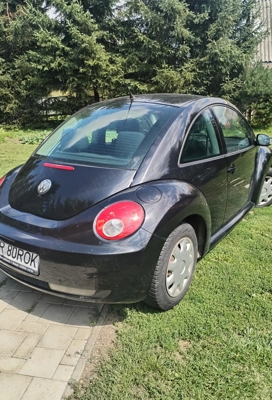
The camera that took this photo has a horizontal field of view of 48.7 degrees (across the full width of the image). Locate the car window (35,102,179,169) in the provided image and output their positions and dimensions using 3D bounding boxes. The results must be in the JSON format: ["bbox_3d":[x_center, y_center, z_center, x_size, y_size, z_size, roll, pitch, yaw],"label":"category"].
[{"bbox_3d":[-0.275,-0.568,2.395,1.080,0.140,0.950,11,49,34],"label":"car window"}]

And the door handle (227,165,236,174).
[{"bbox_3d":[0.865,-0.272,2.715,0.050,0.065,0.175,11,20,34],"label":"door handle"}]

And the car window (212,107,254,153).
[{"bbox_3d":[1.015,-0.721,3.007,0.080,0.450,0.980,-9,8,38],"label":"car window"}]

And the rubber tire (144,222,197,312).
[{"bbox_3d":[0.251,0.456,2.151,0.210,0.630,0.630,11,20,34],"label":"rubber tire"}]

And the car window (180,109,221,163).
[{"bbox_3d":[0.475,-0.489,2.261,0.080,0.390,0.730,-9,8,38],"label":"car window"}]

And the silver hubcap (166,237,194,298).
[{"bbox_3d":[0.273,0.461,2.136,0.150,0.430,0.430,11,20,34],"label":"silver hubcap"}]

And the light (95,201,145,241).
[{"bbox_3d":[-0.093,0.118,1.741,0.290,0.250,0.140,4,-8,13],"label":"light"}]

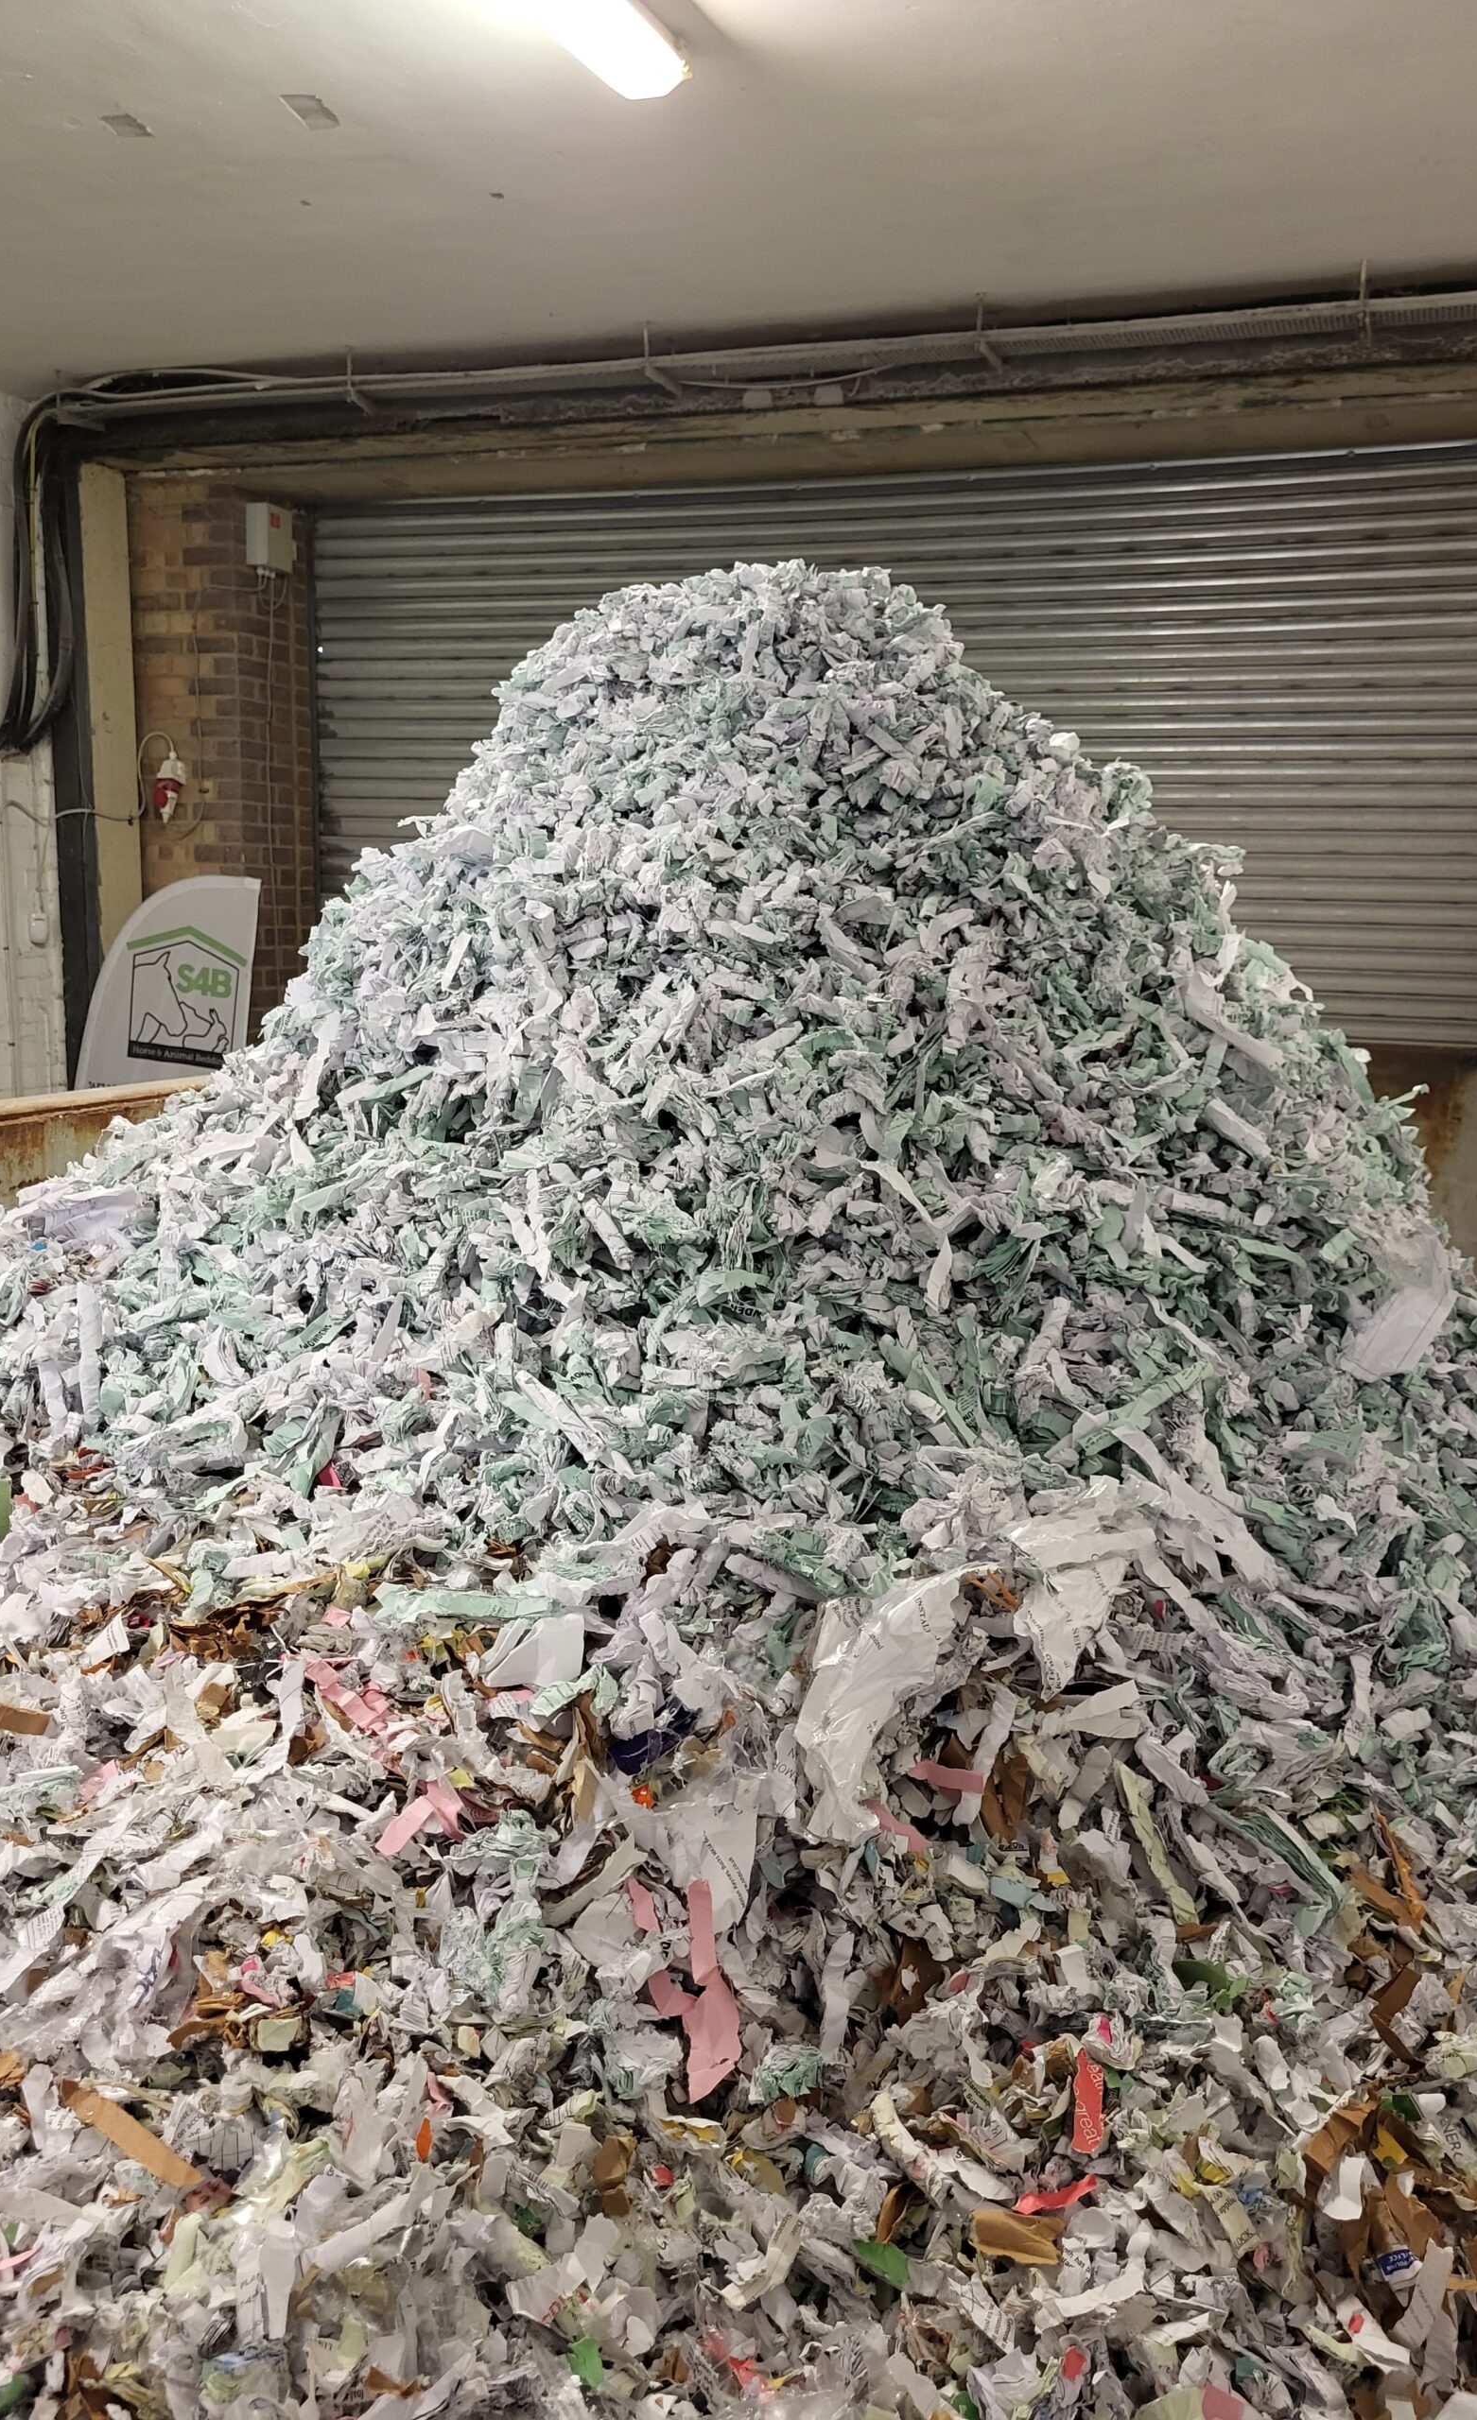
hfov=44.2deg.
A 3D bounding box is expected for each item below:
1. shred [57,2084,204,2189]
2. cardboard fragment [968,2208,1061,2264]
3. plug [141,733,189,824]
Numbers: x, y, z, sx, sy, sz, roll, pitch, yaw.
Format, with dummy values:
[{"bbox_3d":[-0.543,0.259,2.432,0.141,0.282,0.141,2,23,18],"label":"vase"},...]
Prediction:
[{"bbox_3d":[-0.297,0.452,0.887,0.100,0.010,0.014,9,12,37],"label":"shred"},{"bbox_3d":[0.128,0.471,0.835,0.042,0.015,0.021,3,9,12],"label":"cardboard fragment"},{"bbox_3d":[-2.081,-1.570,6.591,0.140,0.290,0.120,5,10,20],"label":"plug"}]

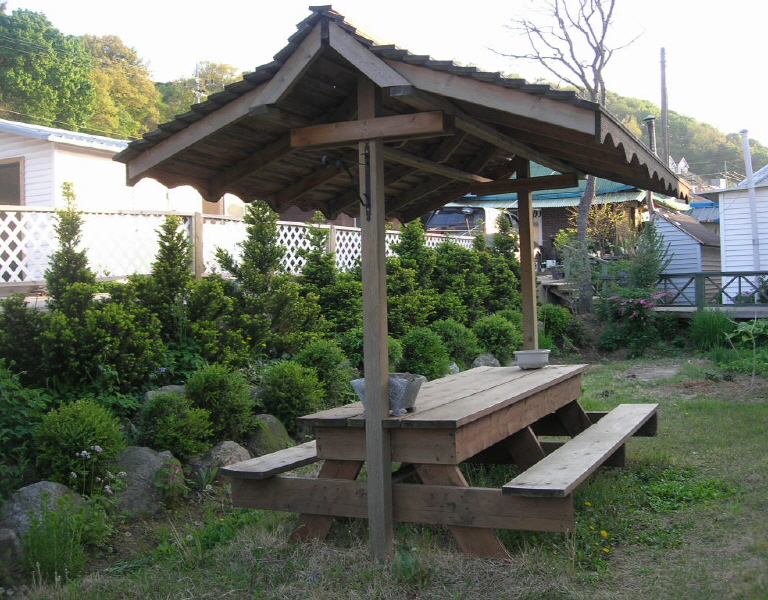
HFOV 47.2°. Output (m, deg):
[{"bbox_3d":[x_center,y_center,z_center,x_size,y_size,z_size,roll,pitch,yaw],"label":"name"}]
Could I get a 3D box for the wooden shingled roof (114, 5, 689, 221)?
[{"bbox_3d":[0.501,-1.029,5.743,2.622,0.794,3.589,-2,0,26],"label":"wooden shingled roof"}]

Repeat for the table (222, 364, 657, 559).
[{"bbox_3d":[0.651,0.976,6.082,1.989,0.740,3.311,-2,0,25],"label":"table"}]

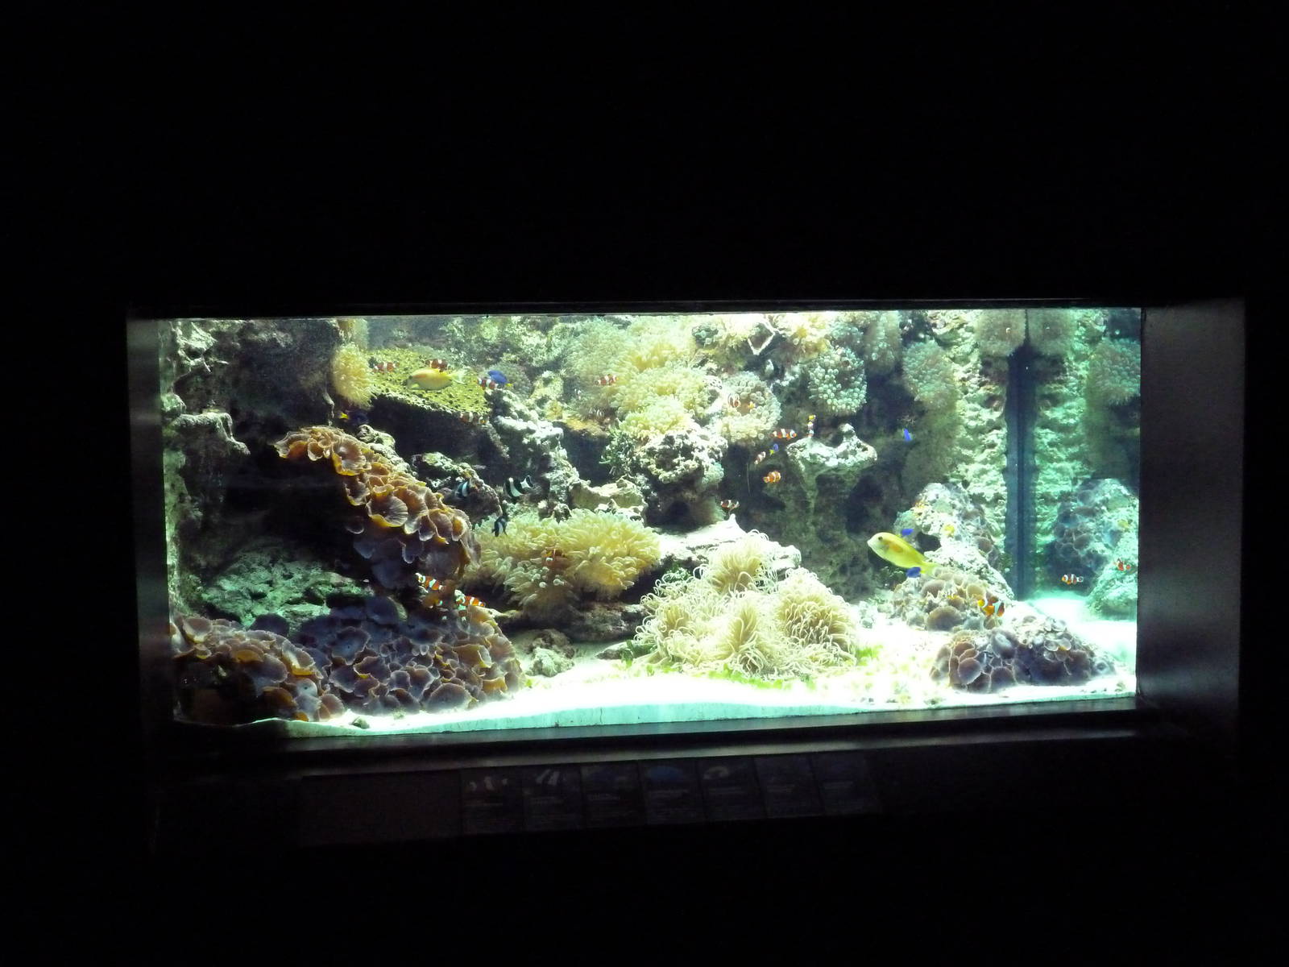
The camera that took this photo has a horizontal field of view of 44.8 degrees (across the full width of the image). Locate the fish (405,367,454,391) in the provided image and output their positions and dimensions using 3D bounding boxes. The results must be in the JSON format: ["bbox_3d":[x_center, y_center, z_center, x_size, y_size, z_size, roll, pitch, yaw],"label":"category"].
[{"bbox_3d":[-0.514,-0.250,3.750,0.122,0.056,0.030,-2,5,-7],"label":"fish"}]

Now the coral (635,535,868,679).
[{"bbox_3d":[0.247,0.289,3.600,0.515,0.295,0.380,-1,5,-7],"label":"coral"}]

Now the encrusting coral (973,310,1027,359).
[{"bbox_3d":[0.945,-0.402,4.150,0.143,0.145,0.120,-1,5,-7],"label":"encrusting coral"}]

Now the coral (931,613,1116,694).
[{"bbox_3d":[0.836,0.377,3.450,0.385,0.150,0.270,-1,5,-7],"label":"coral"}]

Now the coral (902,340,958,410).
[{"bbox_3d":[0.739,-0.283,4.050,0.145,0.175,0.120,-1,5,-7],"label":"coral"}]

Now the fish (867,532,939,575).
[{"bbox_3d":[0.586,0.160,3.550,0.168,0.062,0.037,19,-1,-15],"label":"fish"}]

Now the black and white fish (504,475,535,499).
[{"bbox_3d":[-0.280,0.009,3.500,0.070,0.043,0.020,-17,7,-9],"label":"black and white fish"}]

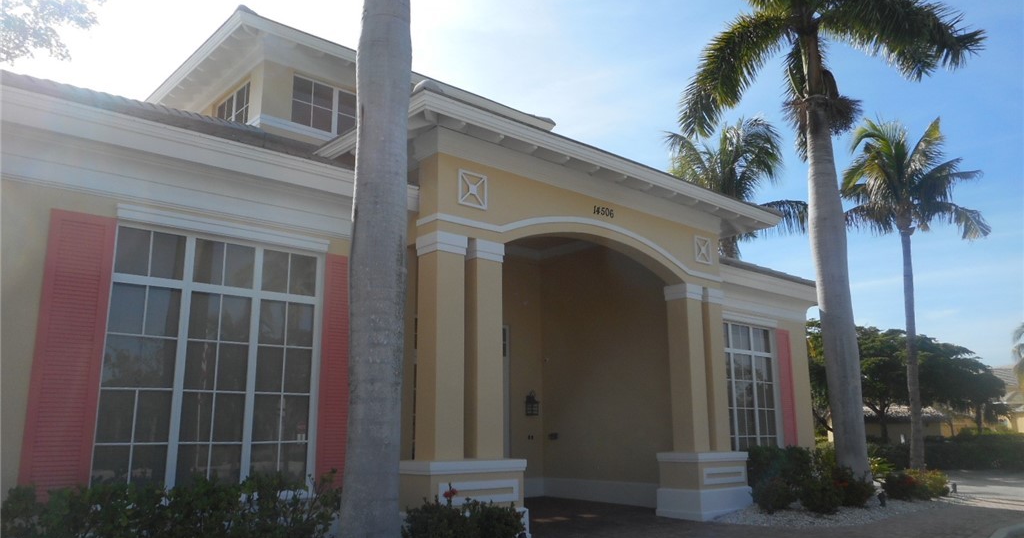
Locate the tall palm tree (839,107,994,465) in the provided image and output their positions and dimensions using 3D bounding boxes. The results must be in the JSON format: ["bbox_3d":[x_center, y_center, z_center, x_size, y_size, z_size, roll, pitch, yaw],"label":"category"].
[{"bbox_3d":[13.762,0.618,24.288,4.800,11.896,4.800,10,-16,-40],"label":"tall palm tree"}]

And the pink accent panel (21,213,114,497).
[{"bbox_3d":[-3.953,0.776,6.587,0.541,2.617,0.050,10,-16,-41],"label":"pink accent panel"}]

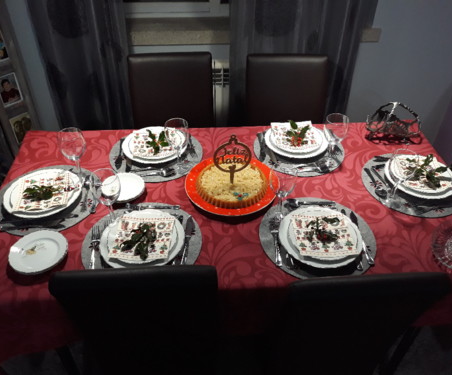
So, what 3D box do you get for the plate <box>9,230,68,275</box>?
[{"bbox_3d":[-0.562,0.197,1.179,0.172,0.021,0.172,-2,42,-4],"label":"plate"}]

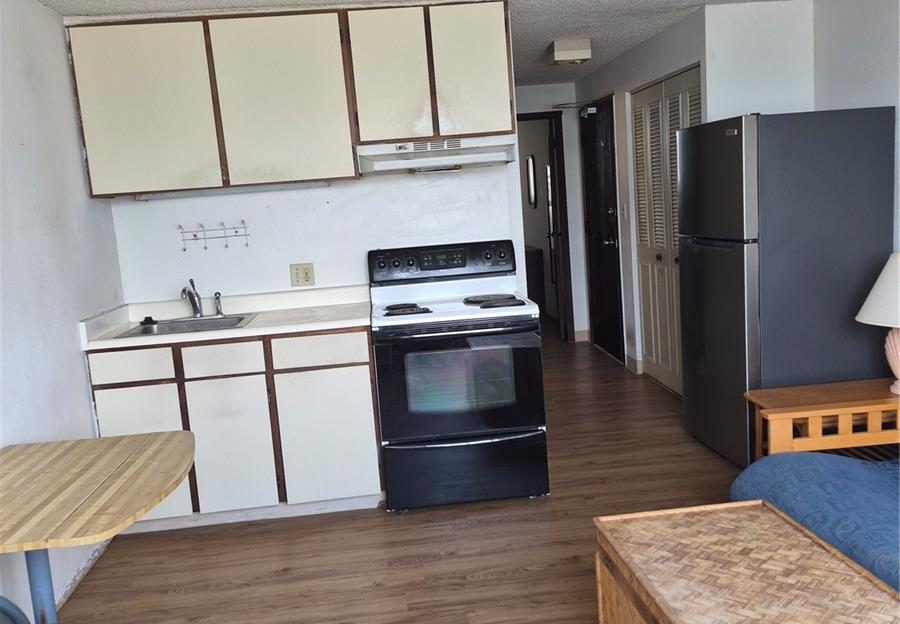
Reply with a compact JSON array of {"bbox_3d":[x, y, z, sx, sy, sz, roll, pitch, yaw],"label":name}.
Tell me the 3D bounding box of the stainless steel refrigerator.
[{"bbox_3d":[1.674,-0.125,4.077,0.724,1.682,0.747,-5,8,-7],"label":"stainless steel refrigerator"}]

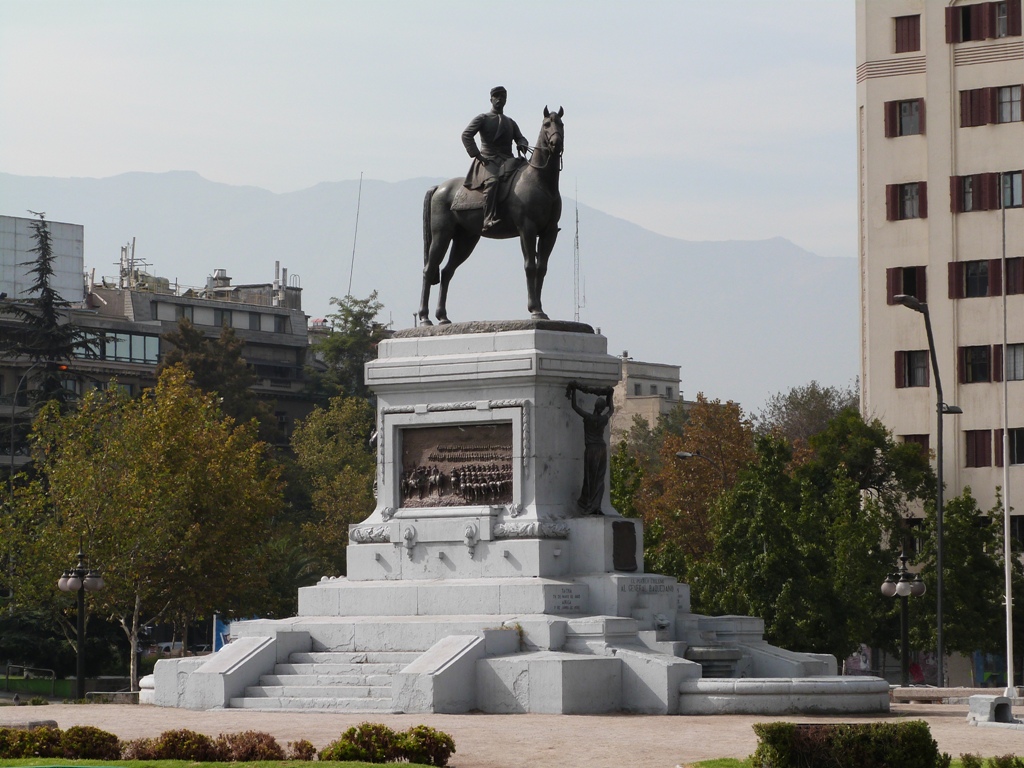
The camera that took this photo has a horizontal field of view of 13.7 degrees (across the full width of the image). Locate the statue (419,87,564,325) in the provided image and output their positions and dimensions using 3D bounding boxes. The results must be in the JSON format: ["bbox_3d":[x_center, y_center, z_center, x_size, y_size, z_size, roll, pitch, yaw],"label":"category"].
[{"bbox_3d":[-0.259,-2.966,70.238,3.200,3.900,1.300,-3,-4,39],"label":"statue"}]

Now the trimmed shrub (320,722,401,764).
[{"bbox_3d":[-1.560,3.691,43.858,0.830,0.430,0.750,0,-3,0],"label":"trimmed shrub"}]

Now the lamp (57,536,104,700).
[{"bbox_3d":[-8.991,4.882,88.867,0.980,3.450,0.980,0,-3,0],"label":"lamp"}]

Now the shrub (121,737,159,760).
[{"bbox_3d":[-4.661,4.561,53.300,0.470,0.310,0.450,0,-4,0],"label":"shrub"}]

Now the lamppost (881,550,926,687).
[{"bbox_3d":[9.834,6.041,107.000,1.150,3.900,1.150,0,-4,0],"label":"lamppost"}]

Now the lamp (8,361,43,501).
[{"bbox_3d":[-16.492,4.851,145.000,1.400,11.300,0.350,0,-4,0],"label":"lamp"}]

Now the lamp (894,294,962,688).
[{"bbox_3d":[11.733,3.226,120.000,1.950,11.500,0.400,0,-4,0],"label":"lamp"}]

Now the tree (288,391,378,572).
[{"bbox_3d":[-5.243,4.800,134.954,4.000,9.000,4.000,0,-3,0],"label":"tree"}]

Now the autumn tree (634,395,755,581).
[{"bbox_3d":[6.443,5.088,147.960,4.400,9.700,4.400,0,-3,0],"label":"autumn tree"}]

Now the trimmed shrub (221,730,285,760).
[{"bbox_3d":[-3.247,4.523,53.300,0.800,0.380,0.650,0,-4,0],"label":"trimmed shrub"}]

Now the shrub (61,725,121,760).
[{"bbox_3d":[-5.274,4.486,53.300,0.750,0.460,0.650,0,-4,0],"label":"shrub"}]

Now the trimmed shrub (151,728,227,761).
[{"bbox_3d":[-3.406,3.796,44.853,0.800,0.360,0.720,0,-3,0],"label":"trimmed shrub"}]

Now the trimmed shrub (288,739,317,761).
[{"bbox_3d":[-2.616,4.565,53.200,0.350,0.280,0.340,0,-4,0],"label":"trimmed shrub"}]

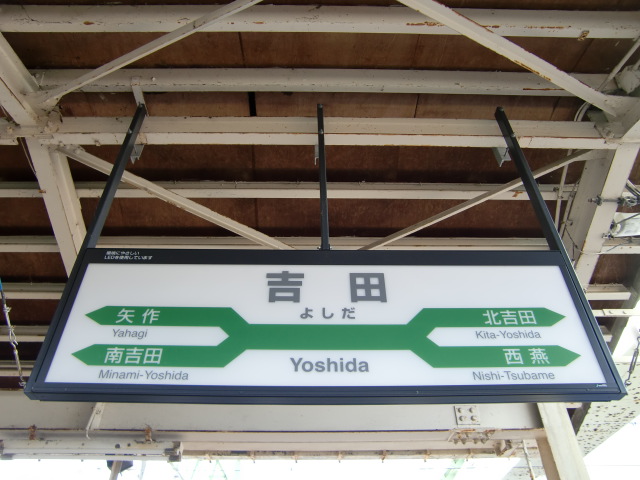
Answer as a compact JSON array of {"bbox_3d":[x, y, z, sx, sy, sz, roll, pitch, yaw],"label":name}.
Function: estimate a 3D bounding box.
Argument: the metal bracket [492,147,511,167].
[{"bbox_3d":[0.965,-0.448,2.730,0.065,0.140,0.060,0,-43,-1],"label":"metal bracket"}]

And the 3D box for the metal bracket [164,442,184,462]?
[{"bbox_3d":[-0.941,1.364,3.324,0.100,0.100,0.090,0,-43,-1],"label":"metal bracket"}]

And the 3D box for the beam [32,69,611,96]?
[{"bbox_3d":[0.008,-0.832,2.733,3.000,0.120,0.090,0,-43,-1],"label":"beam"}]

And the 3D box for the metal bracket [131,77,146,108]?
[{"bbox_3d":[-0.949,-0.771,2.714,0.050,0.090,0.150,0,-43,-1],"label":"metal bracket"}]

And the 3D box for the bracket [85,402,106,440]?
[{"bbox_3d":[-1.494,1.185,3.438,0.070,0.250,0.080,0,-43,-1],"label":"bracket"}]

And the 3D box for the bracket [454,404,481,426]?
[{"bbox_3d":[1.003,1.189,3.507,0.155,0.135,0.040,0,-43,-1],"label":"bracket"}]

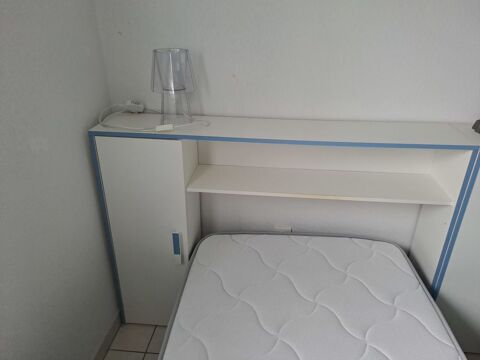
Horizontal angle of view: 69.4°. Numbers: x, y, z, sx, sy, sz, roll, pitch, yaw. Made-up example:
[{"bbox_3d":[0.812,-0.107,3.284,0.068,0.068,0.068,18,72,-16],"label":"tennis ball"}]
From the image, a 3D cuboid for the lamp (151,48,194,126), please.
[{"bbox_3d":[-0.244,-0.342,1.292,0.160,0.270,0.160,2,24,4],"label":"lamp"}]

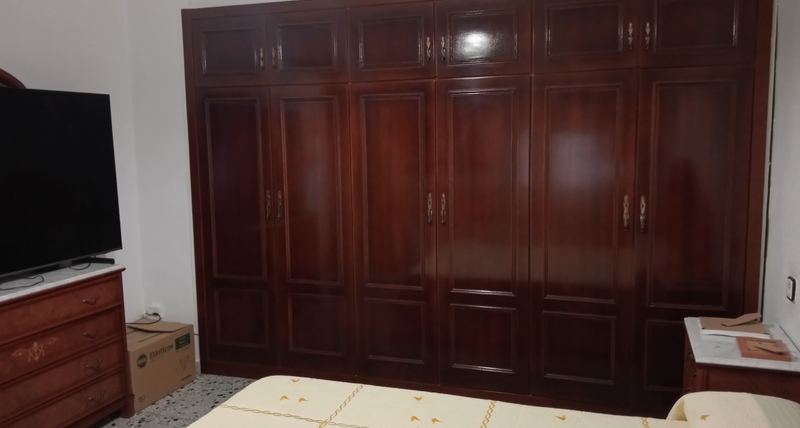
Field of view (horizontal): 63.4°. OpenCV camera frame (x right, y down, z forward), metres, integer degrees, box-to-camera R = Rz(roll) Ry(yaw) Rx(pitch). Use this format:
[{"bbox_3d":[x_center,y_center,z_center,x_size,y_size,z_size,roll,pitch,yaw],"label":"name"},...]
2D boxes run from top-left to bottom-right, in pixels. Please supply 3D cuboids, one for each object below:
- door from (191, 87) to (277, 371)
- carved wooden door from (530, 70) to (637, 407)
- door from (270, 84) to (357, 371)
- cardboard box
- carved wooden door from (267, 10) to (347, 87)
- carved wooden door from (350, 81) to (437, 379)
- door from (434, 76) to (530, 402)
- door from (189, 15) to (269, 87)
[{"bbox_3d":[-0.966,0.093,3.874,0.494,1.673,0.040,1,7,18],"label":"door"},{"bbox_3d":[0.911,0.138,3.253,0.494,1.673,0.040,1,7,18],"label":"carved wooden door"},{"bbox_3d":[-0.496,0.104,3.719,0.494,1.673,0.040,1,7,18],"label":"door"},{"bbox_3d":[-1.519,0.871,3.768,0.366,0.348,0.529,1,7,18],"label":"cardboard box"},{"bbox_3d":[-0.512,-0.921,3.595,0.494,0.394,0.040,1,7,18],"label":"carved wooden door"},{"bbox_3d":[-0.027,0.116,3.564,0.494,1.673,0.040,1,7,18],"label":"carved wooden door"},{"bbox_3d":[0.442,0.127,3.409,0.494,1.673,0.040,1,7,18],"label":"door"},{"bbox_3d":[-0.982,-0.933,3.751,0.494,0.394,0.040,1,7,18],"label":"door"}]

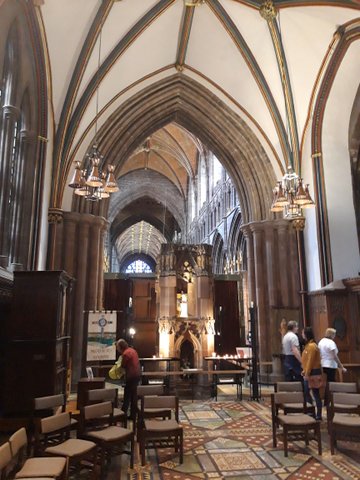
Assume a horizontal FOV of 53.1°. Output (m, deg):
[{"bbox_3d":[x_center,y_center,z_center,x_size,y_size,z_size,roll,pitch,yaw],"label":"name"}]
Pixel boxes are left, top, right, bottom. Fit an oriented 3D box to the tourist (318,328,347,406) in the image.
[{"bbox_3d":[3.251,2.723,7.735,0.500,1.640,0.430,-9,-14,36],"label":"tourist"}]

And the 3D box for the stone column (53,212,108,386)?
[{"bbox_3d":[-2.765,1.633,10.004,1.400,4.700,1.400,2,-12,-8],"label":"stone column"}]

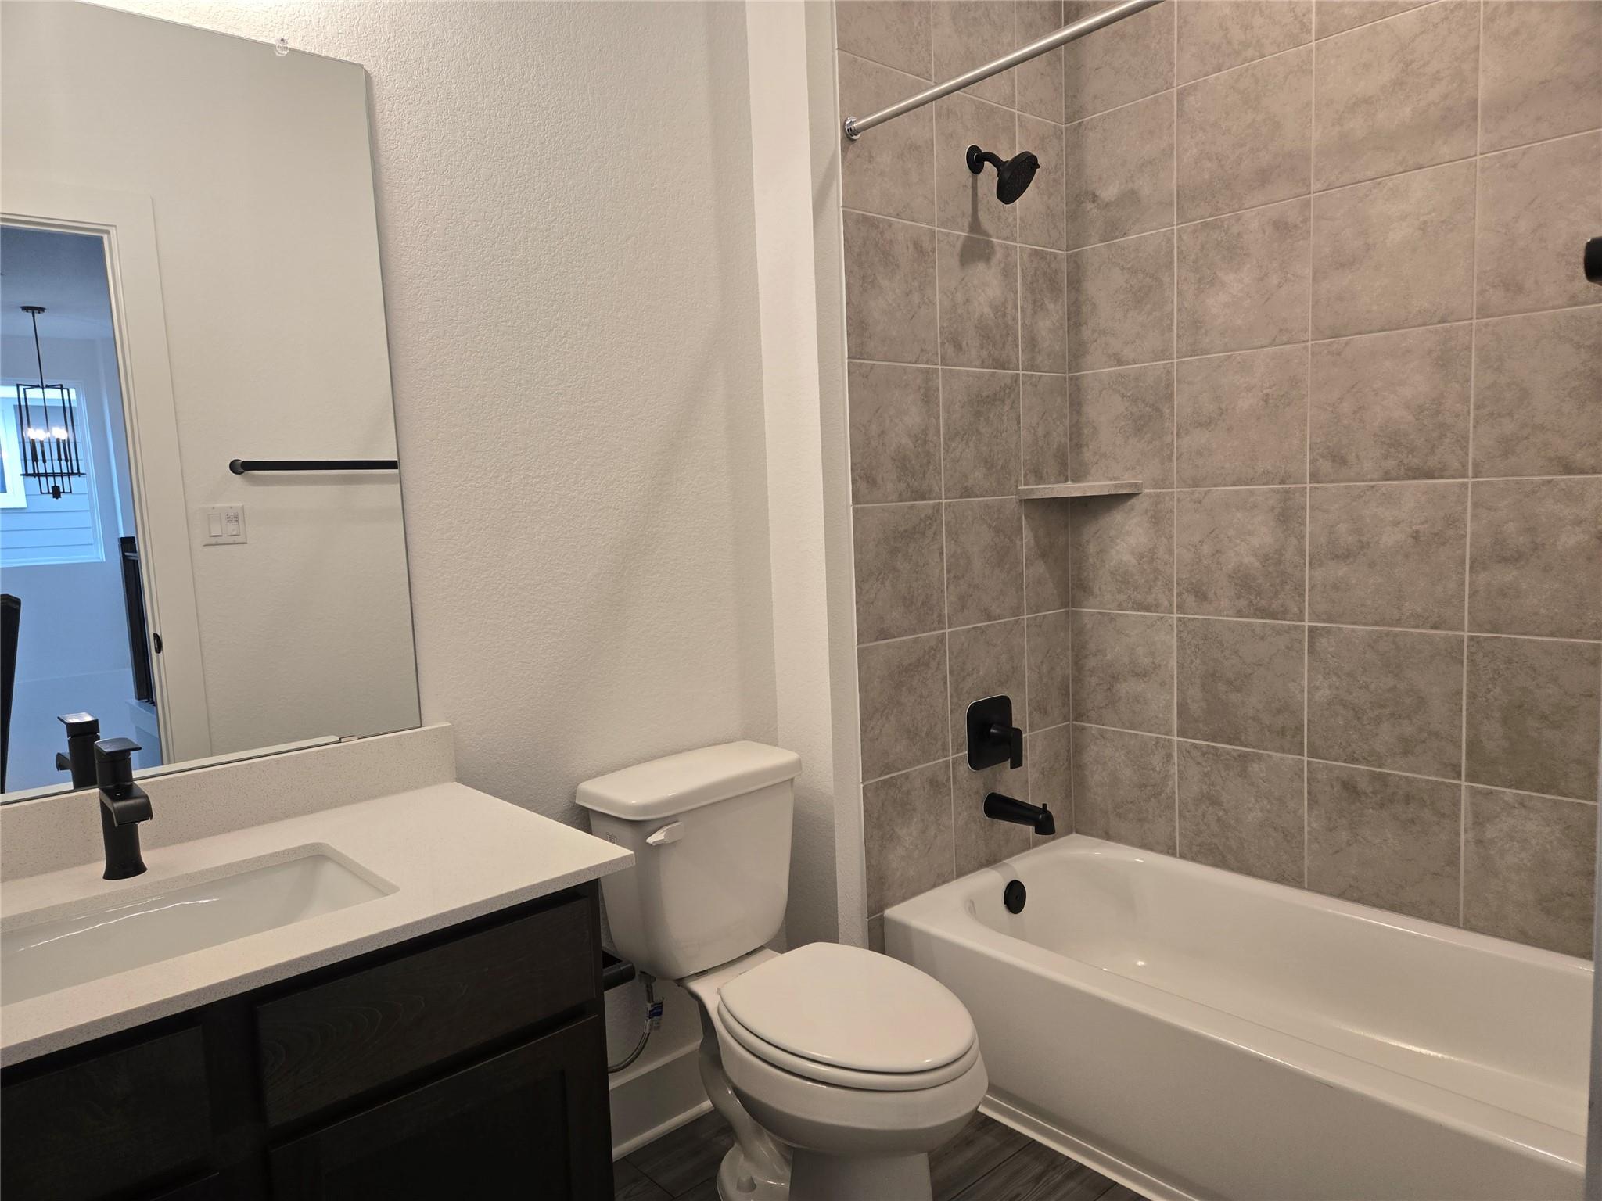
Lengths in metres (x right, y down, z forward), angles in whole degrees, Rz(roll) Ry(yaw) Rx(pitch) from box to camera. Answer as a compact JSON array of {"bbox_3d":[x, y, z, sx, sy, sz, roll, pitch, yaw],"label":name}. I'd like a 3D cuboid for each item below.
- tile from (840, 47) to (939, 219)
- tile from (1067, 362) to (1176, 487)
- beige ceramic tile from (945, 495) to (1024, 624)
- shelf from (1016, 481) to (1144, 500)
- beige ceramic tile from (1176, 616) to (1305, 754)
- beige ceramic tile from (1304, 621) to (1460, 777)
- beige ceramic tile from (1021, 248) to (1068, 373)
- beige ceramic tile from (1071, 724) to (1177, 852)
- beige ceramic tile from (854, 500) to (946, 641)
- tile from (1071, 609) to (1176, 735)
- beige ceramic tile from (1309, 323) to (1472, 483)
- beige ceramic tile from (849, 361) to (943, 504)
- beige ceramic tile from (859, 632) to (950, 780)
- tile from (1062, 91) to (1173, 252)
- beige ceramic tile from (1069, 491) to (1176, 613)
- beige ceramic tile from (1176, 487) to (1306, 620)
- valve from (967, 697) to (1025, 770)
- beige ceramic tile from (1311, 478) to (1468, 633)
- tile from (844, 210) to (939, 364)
[{"bbox_3d":[0.189,-0.997,2.327,0.294,0.307,0.010,-8,8,-41],"label":"tile"},{"bbox_3d":[0.814,-0.435,2.708,0.010,0.307,0.306,-8,8,-41],"label":"tile"},{"bbox_3d":[0.447,-0.096,2.583,0.301,0.304,0.010,-8,8,-41],"label":"beige ceramic tile"},{"bbox_3d":[0.710,-0.286,2.760,0.307,0.031,0.154,-2,6,4],"label":"shelf"},{"bbox_3d":[1.034,0.198,2.506,0.010,0.305,0.312,-8,8,-41],"label":"beige ceramic tile"},{"bbox_3d":[1.259,0.217,2.304,0.010,0.307,0.312,-8,8,-41],"label":"beige ceramic tile"},{"bbox_3d":[0.609,-0.731,2.682,0.190,0.304,0.010,-8,8,-41],"label":"beige ceramic tile"},{"bbox_3d":[0.842,0.486,2.770,0.010,0.302,0.301,-8,8,-41],"label":"beige ceramic tile"},{"bbox_3d":[0.227,-0.067,2.426,0.294,0.307,0.010,-8,8,-41],"label":"beige ceramic tile"},{"bbox_3d":[0.826,0.182,2.728,0.010,0.304,0.301,-8,8,-41],"label":"tile"},{"bbox_3d":[1.234,-0.403,2.238,0.010,0.307,0.312,-8,8,-41],"label":"beige ceramic tile"},{"bbox_3d":[0.211,-0.371,2.354,0.292,0.304,0.010,-8,8,-41],"label":"beige ceramic tile"},{"bbox_3d":[0.236,0.239,2.418,0.292,0.304,0.010,-8,8,-41],"label":"beige ceramic tile"},{"bbox_3d":[0.776,-1.038,2.599,0.010,0.304,0.301,-8,8,-41],"label":"tile"},{"bbox_3d":[0.817,-0.124,2.705,0.010,0.305,0.301,-8,8,-41],"label":"beige ceramic tile"},{"bbox_3d":[1.036,-0.109,2.507,0.010,0.307,0.312,-8,8,-41],"label":"beige ceramic tile"},{"bbox_3d":[0.493,0.327,2.574,0.169,0.172,0.107,-8,8,-41],"label":"valve"},{"bbox_3d":[1.228,-0.091,2.237,0.010,0.305,0.310,-8,8,-41],"label":"beige ceramic tile"},{"bbox_3d":[0.200,-0.679,2.334,0.291,0.305,0.010,-8,8,-41],"label":"tile"}]

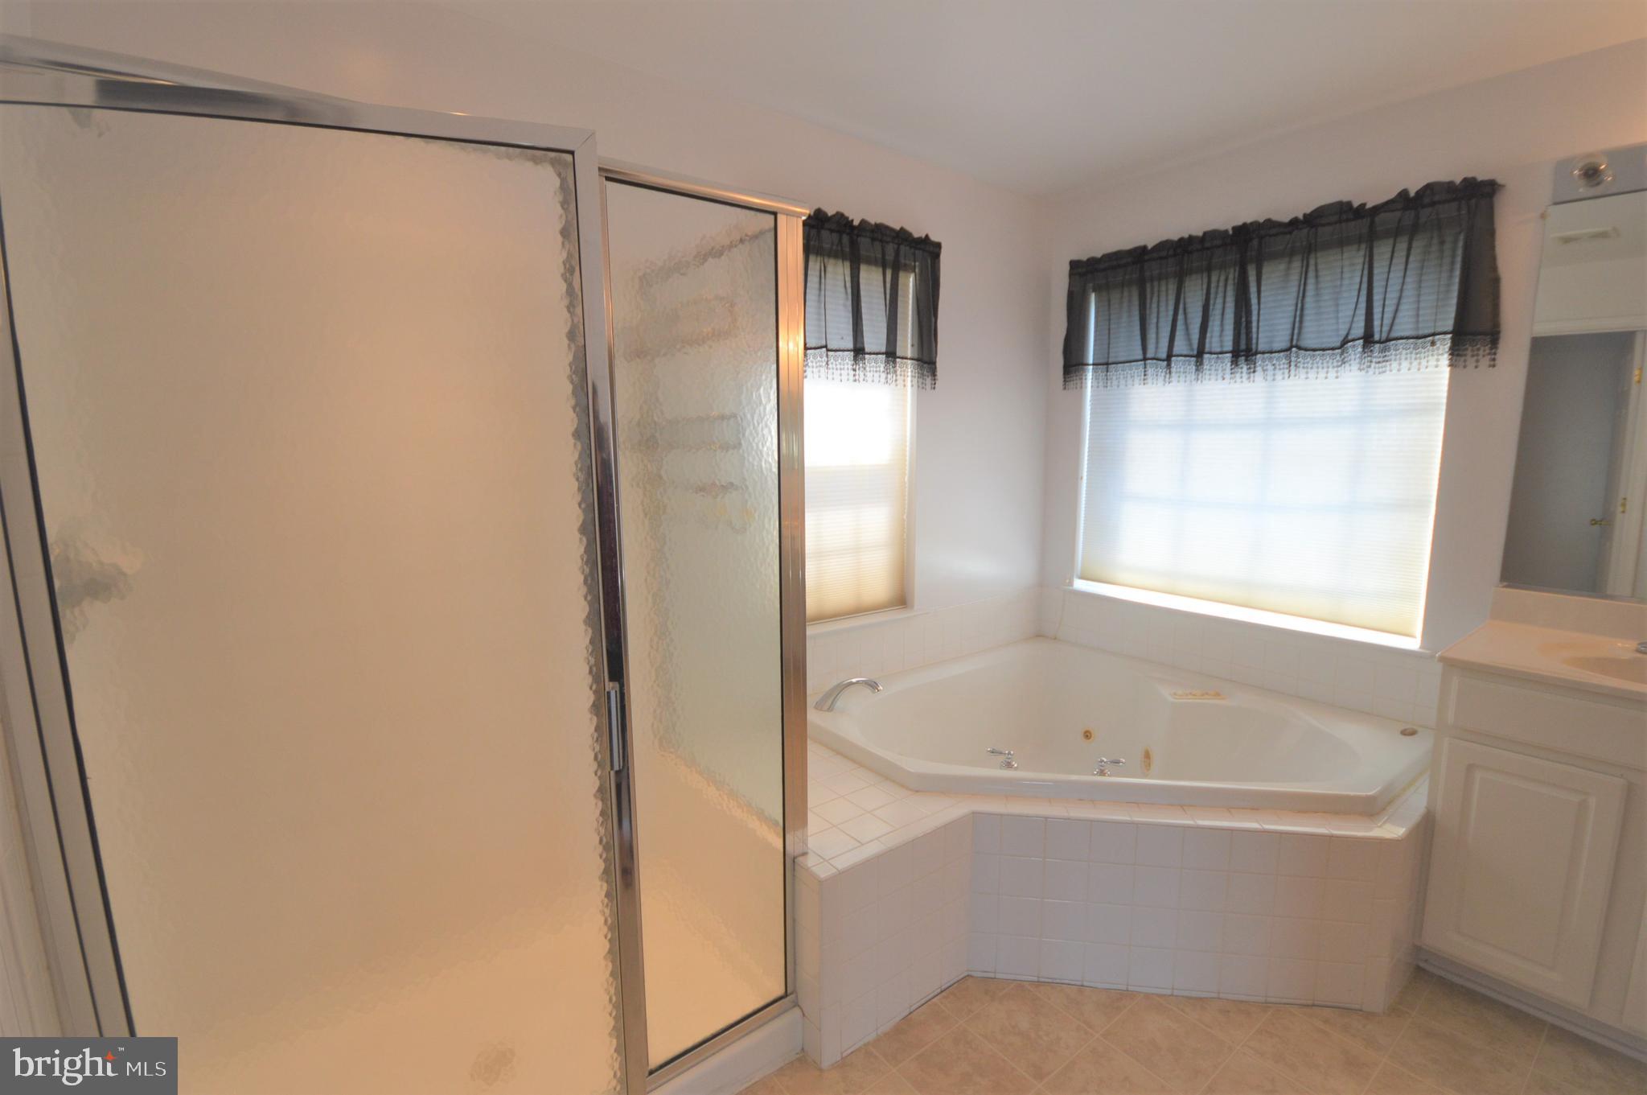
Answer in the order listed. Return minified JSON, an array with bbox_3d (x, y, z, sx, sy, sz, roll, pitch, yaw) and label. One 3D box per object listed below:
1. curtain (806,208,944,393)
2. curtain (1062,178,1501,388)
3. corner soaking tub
[{"bbox_3d":[0.092,-0.834,2.368,0.863,0.548,0.081,-6,10,-36],"label":"curtain"},{"bbox_3d":[1.453,-0.842,2.428,0.081,0.538,1.371,-6,10,-36],"label":"curtain"},{"bbox_3d":[0.870,0.794,2.290,1.462,0.467,1.462,-6,10,-36],"label":"corner soaking tub"}]

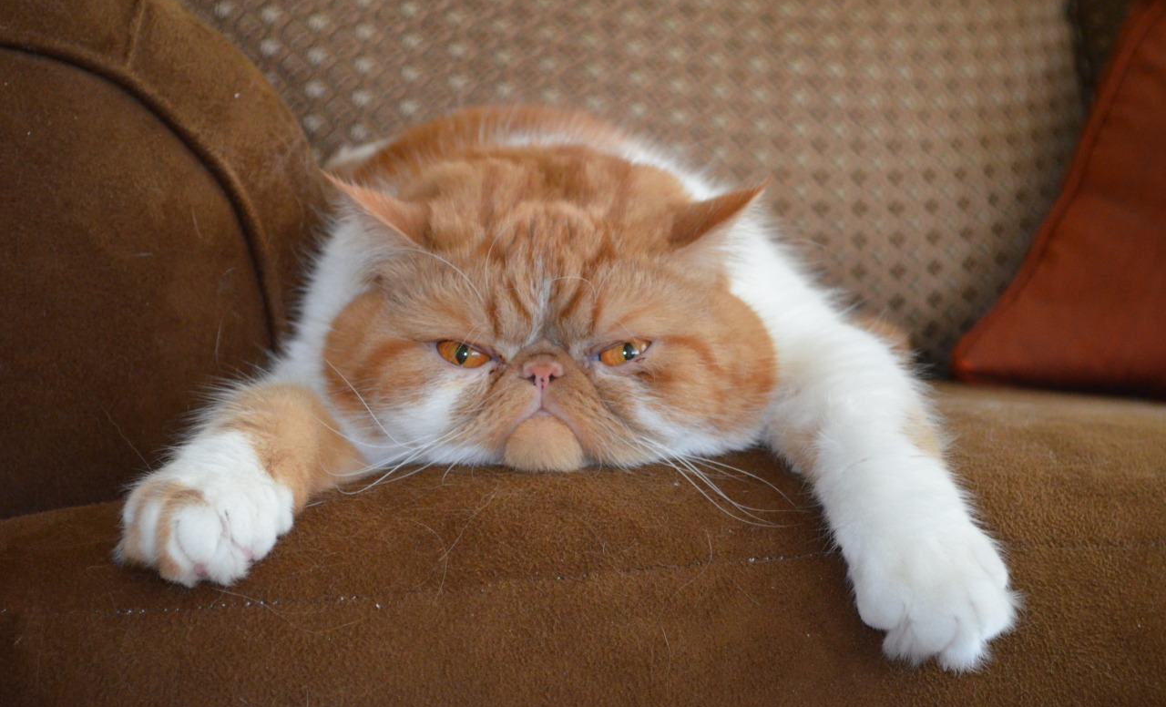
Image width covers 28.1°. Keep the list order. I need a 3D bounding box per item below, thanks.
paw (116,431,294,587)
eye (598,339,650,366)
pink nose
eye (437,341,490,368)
[{"bbox_3d":[-0.120,0.049,0.740,0.049,0.040,0.056,1,17,15],"label":"paw"},{"bbox_3d":[0.014,0.000,0.765,0.017,0.009,0.010,-1,3,-6],"label":"eye"},{"bbox_3d":[-0.013,0.007,0.748,0.012,0.009,0.008,0,2,0],"label":"pink nose"},{"bbox_3d":[-0.039,0.000,0.765,0.018,0.009,0.010,1,3,6],"label":"eye"}]

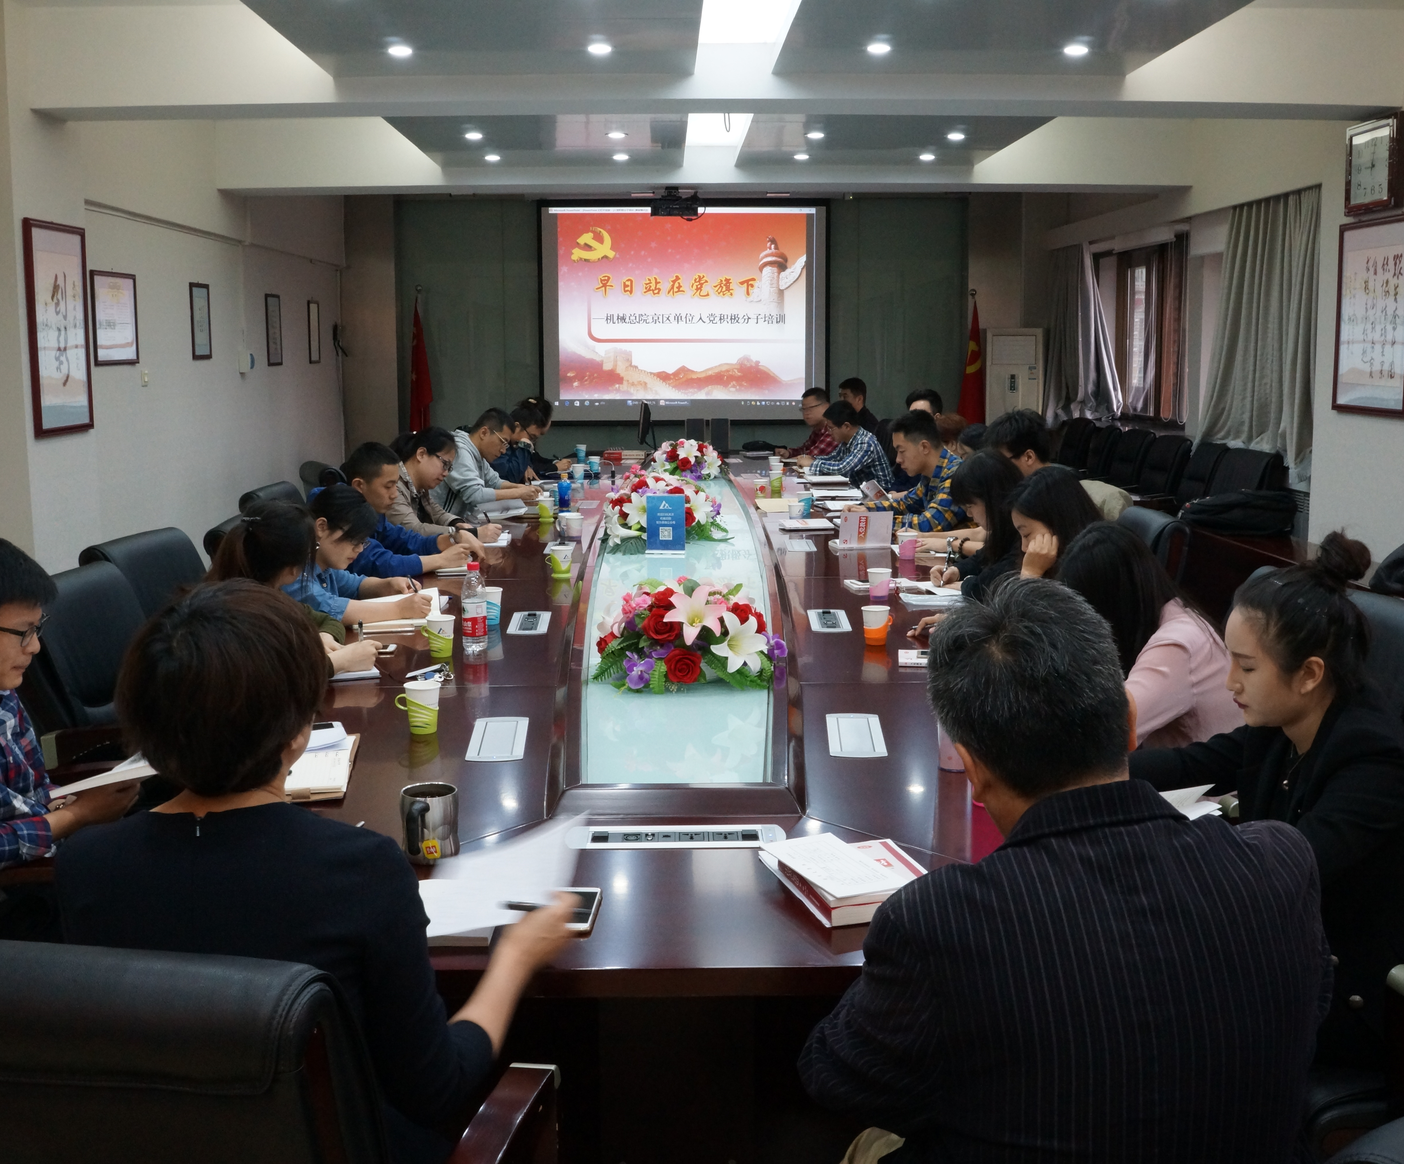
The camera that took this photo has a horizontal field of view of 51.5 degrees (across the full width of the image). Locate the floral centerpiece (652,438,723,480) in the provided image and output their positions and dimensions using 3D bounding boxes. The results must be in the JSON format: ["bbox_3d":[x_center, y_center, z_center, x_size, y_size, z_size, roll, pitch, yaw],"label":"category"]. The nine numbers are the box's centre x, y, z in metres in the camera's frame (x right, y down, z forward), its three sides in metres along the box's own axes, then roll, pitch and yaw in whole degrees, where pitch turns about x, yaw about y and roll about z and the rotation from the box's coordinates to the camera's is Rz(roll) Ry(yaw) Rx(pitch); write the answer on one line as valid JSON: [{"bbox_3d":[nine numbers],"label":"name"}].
[{"bbox_3d":[-0.089,-0.771,9.111,0.440,0.220,0.360,0,9,-2],"label":"floral centerpiece"}]

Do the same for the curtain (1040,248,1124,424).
[{"bbox_3d":[2.741,-1.793,10.525,0.200,1.260,1.400,-1,9,-1],"label":"curtain"}]

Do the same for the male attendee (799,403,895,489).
[{"bbox_3d":[0.901,-0.528,9.056,0.680,1.210,0.500,-1,9,-1],"label":"male attendee"}]

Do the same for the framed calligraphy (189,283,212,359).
[{"bbox_3d":[-2.960,-1.536,8.603,0.025,0.443,0.291,0,9,-2],"label":"framed calligraphy"}]

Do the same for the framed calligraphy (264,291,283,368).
[{"bbox_3d":[-3.007,-1.767,10.235,0.025,0.493,0.302,0,9,-2],"label":"framed calligraphy"}]

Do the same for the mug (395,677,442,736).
[{"bbox_3d":[-0.574,0.252,2.933,0.090,0.100,0.076,-1,9,-1],"label":"mug"}]

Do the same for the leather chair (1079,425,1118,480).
[{"bbox_3d":[2.681,-0.648,10.663,0.620,1.000,0.580,0,9,-2],"label":"leather chair"}]

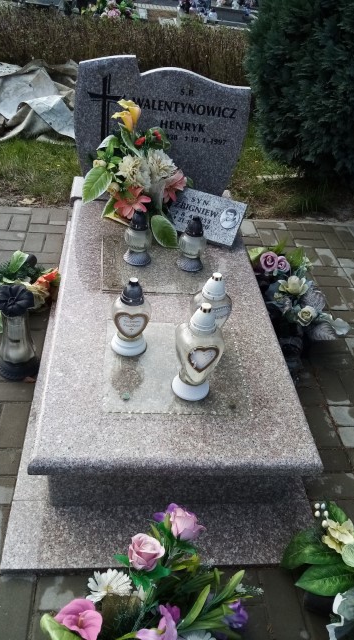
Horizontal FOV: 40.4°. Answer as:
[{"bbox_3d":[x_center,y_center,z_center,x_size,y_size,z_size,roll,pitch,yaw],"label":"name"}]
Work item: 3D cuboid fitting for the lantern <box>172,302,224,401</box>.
[{"bbox_3d":[0.062,0.086,1.427,0.148,0.331,0.148,-1,41,-11],"label":"lantern"}]

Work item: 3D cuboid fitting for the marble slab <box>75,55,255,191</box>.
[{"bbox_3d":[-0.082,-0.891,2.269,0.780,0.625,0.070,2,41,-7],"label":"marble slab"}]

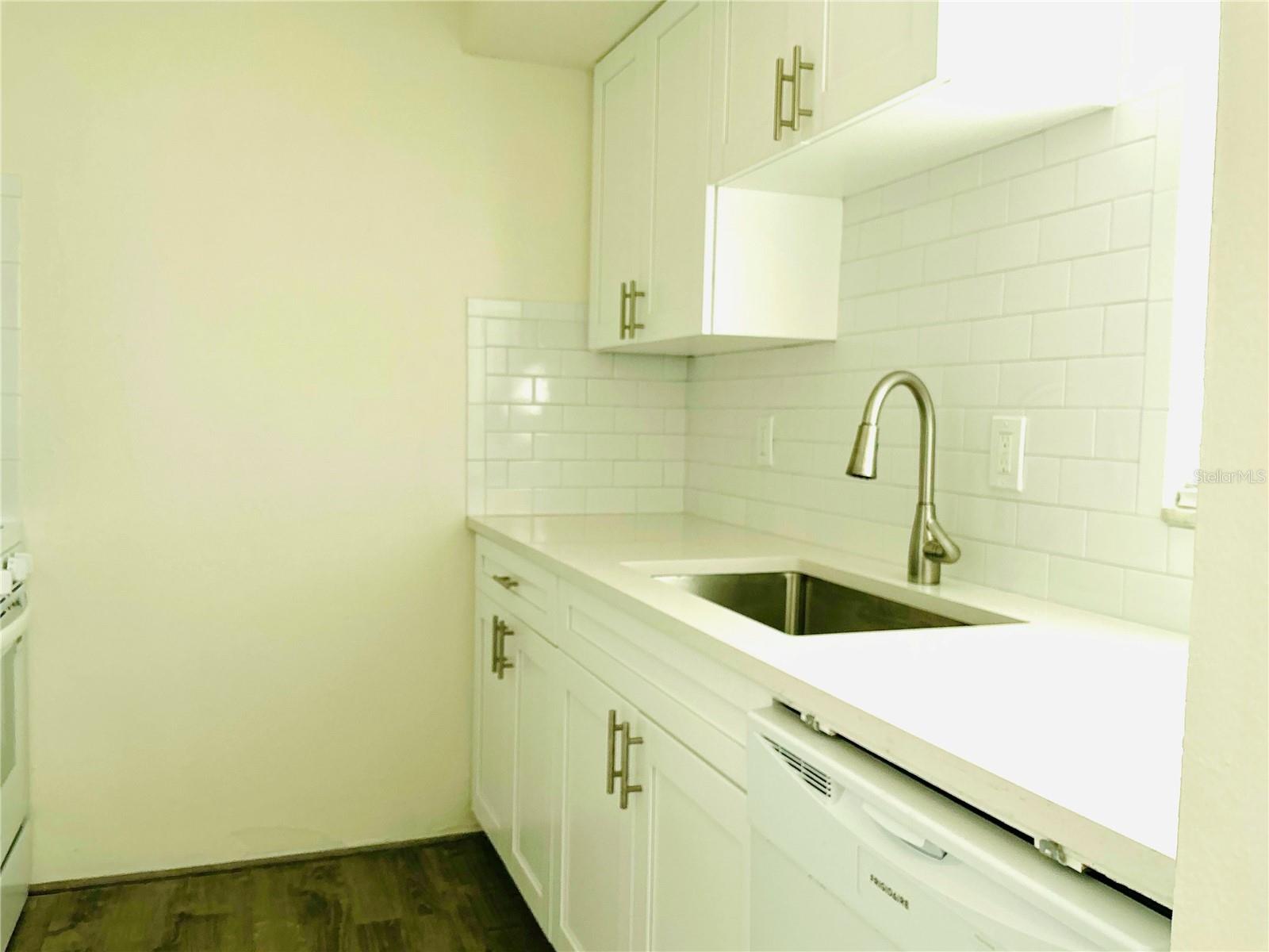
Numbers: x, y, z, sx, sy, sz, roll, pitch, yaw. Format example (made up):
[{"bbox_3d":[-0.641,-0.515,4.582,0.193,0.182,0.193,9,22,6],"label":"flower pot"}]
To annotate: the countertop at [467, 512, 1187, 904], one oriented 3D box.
[{"bbox_3d":[0.259,0.200,1.833,0.650,0.033,2.330,0,4,-21],"label":"countertop"}]

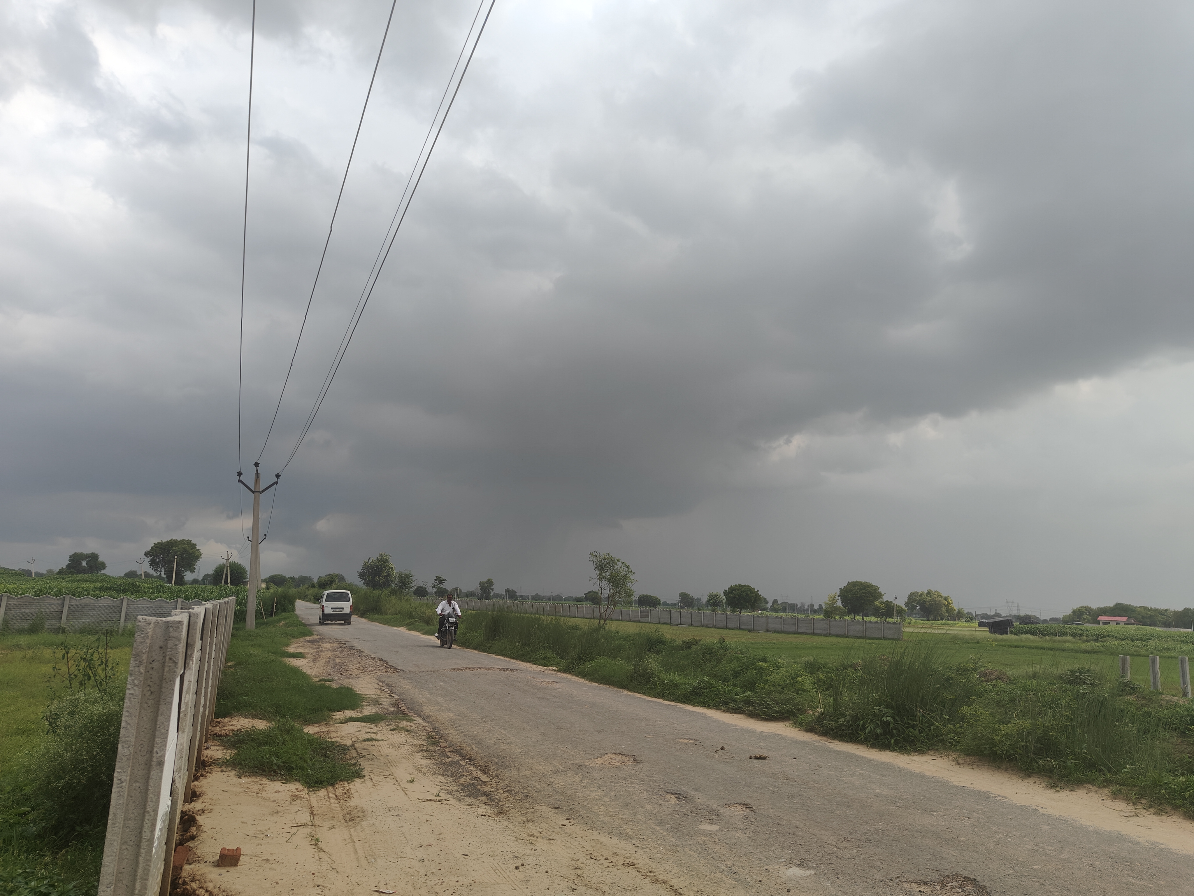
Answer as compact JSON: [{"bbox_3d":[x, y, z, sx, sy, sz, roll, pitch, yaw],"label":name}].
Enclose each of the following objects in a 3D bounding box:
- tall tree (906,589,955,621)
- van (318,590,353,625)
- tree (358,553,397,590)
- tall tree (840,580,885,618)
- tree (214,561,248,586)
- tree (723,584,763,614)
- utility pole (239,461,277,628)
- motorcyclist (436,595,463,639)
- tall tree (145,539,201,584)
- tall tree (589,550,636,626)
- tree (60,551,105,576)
[{"bbox_3d":[78.539,37.249,194.959,11.083,7.803,11.083,-2,-11,22],"label":"tall tree"},{"bbox_3d":[-14.369,8.728,45.512,1.475,1.800,3.675,7,-11,-21],"label":"van"},{"bbox_3d":[-22.549,13.565,84.833,3.809,5.548,3.809,5,-11,-14],"label":"tree"},{"bbox_3d":[47.897,27.872,149.926,7.869,7.806,7.869,-1,-11,18],"label":"tall tree"},{"bbox_3d":[-65.320,23.064,147.870,5.823,5.887,5.823,7,-11,-23],"label":"tree"},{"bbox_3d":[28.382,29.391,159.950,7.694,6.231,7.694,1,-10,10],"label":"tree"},{"bbox_3d":[-14.160,3.986,34.220,1.620,6.879,0.320,2,-9,-18],"label":"utility pole"},{"bbox_3d":[-4.643,5.303,26.000,0.720,1.360,0.750,7,-11,-21],"label":"motorcyclist"},{"bbox_3d":[-76.843,21.178,149.899,9.837,9.276,9.837,8,-11,-26],"label":"tall tree"},{"bbox_3d":[0.948,8.680,49.963,2.787,4.840,2.787,2,-10,2],"label":"tall tree"},{"bbox_3d":[-118.007,27.438,189.819,10.175,7.083,10.175,9,-12,-30],"label":"tree"}]

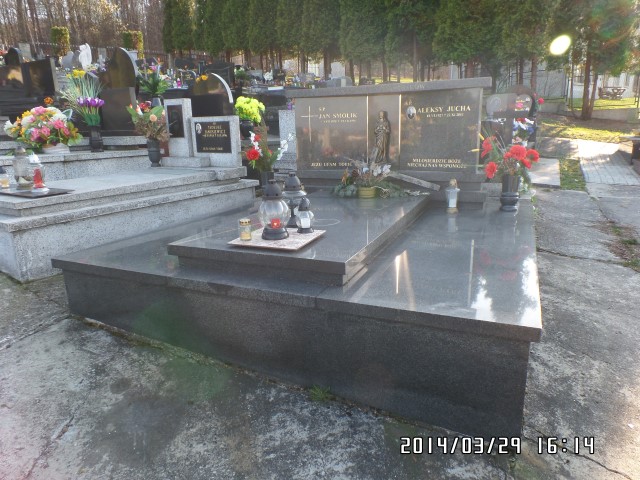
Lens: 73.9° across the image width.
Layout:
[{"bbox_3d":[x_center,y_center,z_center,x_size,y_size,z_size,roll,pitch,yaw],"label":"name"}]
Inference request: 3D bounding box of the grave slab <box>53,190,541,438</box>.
[{"bbox_3d":[0.150,0.058,3.176,2.579,0.543,2.647,5,16,25],"label":"grave slab"}]

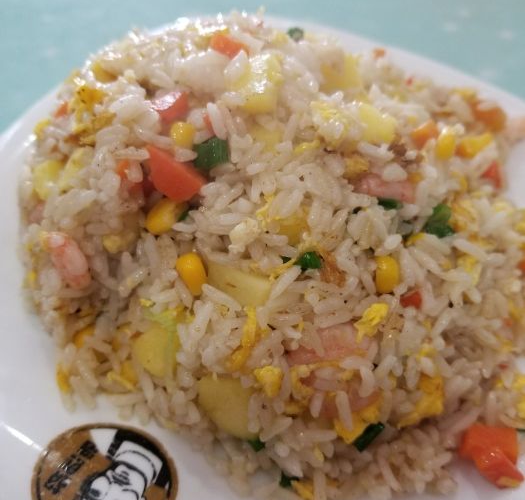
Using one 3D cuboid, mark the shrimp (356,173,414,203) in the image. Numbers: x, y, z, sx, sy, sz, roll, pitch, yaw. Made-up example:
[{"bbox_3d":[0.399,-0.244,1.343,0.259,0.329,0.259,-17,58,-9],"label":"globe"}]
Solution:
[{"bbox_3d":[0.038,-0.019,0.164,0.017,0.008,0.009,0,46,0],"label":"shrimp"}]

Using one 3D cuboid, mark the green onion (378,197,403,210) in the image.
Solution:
[{"bbox_3d":[0.041,-0.015,0.167,0.008,0.004,0.005,0,42,0],"label":"green onion"}]

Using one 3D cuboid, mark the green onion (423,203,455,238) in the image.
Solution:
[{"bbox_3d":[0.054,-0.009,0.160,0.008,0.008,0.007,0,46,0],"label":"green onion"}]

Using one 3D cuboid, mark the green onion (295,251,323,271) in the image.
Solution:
[{"bbox_3d":[0.014,0.003,0.155,0.008,0.005,0.006,0,42,0],"label":"green onion"}]

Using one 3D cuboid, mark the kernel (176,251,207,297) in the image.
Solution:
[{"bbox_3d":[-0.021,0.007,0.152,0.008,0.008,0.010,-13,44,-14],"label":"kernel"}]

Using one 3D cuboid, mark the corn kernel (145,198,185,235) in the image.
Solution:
[{"bbox_3d":[-0.029,-0.010,0.156,0.009,0.006,0.007,-31,54,-27],"label":"corn kernel"}]

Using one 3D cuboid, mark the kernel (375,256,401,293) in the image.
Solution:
[{"bbox_3d":[0.037,0.007,0.155,0.007,0.007,0.009,-2,42,-2],"label":"kernel"}]

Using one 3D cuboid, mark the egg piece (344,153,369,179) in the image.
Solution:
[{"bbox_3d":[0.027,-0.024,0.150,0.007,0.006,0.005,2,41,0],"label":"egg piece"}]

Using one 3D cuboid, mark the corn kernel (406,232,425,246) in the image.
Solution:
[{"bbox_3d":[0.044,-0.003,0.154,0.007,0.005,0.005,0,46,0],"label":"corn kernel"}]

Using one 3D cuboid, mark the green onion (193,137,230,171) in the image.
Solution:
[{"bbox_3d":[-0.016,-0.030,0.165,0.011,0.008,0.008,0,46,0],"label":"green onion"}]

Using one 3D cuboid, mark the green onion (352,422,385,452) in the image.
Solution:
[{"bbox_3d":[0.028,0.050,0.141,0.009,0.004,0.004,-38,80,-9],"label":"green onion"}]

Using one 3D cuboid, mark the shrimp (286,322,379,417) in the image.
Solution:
[{"bbox_3d":[0.020,0.033,0.147,0.025,0.014,0.022,-8,43,-8],"label":"shrimp"}]

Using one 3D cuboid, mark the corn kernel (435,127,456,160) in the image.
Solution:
[{"bbox_3d":[0.063,-0.037,0.181,0.007,0.007,0.009,6,42,6],"label":"corn kernel"}]

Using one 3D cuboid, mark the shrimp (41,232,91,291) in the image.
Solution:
[{"bbox_3d":[-0.061,0.004,0.164,0.009,0.009,0.015,-34,69,12],"label":"shrimp"}]

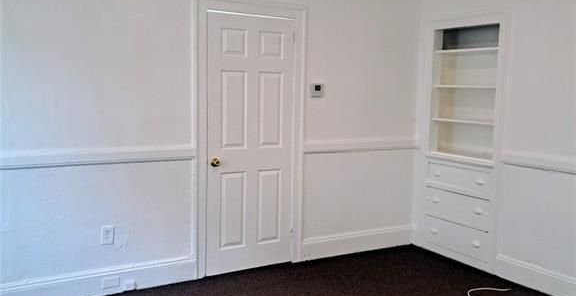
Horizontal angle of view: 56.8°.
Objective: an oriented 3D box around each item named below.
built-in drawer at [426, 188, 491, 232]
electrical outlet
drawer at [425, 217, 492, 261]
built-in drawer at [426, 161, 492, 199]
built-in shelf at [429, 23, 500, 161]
[{"bbox_3d":[1.548,0.522,4.670,0.270,0.258,0.691,-3,7,-31],"label":"built-in drawer"},{"bbox_3d":[-1.246,0.613,3.690,0.077,0.123,0.012,-3,7,-31],"label":"electrical outlet"},{"bbox_3d":[1.544,0.775,4.699,0.270,0.239,0.691,-3,7,-31],"label":"drawer"},{"bbox_3d":[1.553,0.272,4.643,0.270,0.217,0.691,-3,7,-31],"label":"built-in drawer"},{"bbox_3d":[1.597,-0.466,4.578,0.290,1.107,0.691,-3,7,-31],"label":"built-in shelf"}]

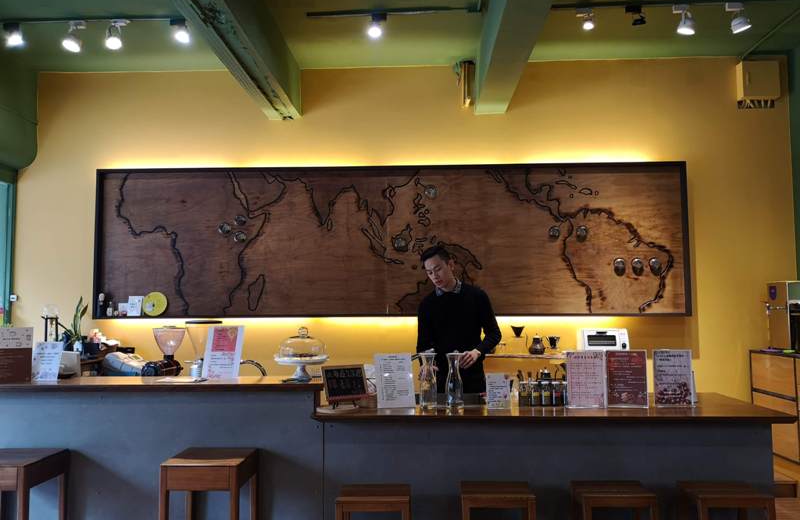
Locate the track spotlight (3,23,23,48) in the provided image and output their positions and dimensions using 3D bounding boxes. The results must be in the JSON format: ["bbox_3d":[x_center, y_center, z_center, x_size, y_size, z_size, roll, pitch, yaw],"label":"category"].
[{"bbox_3d":[-2.733,-1.587,4.412,0.130,0.150,0.130,1,-4,-18],"label":"track spotlight"}]

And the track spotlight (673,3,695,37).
[{"bbox_3d":[1.912,-1.610,4.194,0.145,0.180,0.125,-2,-4,23],"label":"track spotlight"}]

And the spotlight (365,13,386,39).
[{"bbox_3d":[-0.158,-1.608,4.278,0.120,0.140,0.115,-1,-4,8],"label":"spotlight"}]

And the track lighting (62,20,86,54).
[{"bbox_3d":[-2.300,-1.575,4.396,0.150,0.175,0.150,-3,-5,37],"label":"track lighting"}]

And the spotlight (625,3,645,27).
[{"bbox_3d":[1.592,-1.653,4.218,0.125,0.120,0.115,-4,-5,39],"label":"spotlight"}]

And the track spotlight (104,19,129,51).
[{"bbox_3d":[-1.993,-1.585,4.386,0.150,0.170,0.150,0,-4,-3],"label":"track spotlight"}]

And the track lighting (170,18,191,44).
[{"bbox_3d":[-1.518,-1.587,4.326,0.120,0.140,0.115,-3,-4,29],"label":"track lighting"}]

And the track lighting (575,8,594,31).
[{"bbox_3d":[1.272,-1.645,4.277,0.115,0.125,0.115,-1,-4,12],"label":"track lighting"}]

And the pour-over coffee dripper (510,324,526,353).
[{"bbox_3d":[0.934,0.627,4.918,0.115,0.210,0.115,-1,-4,2],"label":"pour-over coffee dripper"}]

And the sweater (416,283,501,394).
[{"bbox_3d":[0.370,0.496,3.945,0.500,0.680,0.350,-1,-4,15],"label":"sweater"}]

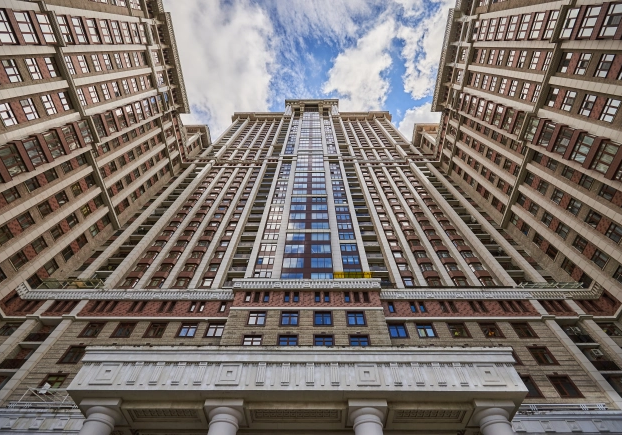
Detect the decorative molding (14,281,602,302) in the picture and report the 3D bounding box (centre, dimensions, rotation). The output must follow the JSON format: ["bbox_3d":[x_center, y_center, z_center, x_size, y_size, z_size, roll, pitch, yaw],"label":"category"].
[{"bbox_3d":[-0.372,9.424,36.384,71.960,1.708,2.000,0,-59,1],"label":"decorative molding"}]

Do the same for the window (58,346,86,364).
[{"bbox_3d":[-26.695,15.509,32.660,2.150,2.120,0.220,0,-59,0],"label":"window"}]

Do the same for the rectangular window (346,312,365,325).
[{"bbox_3d":[5.071,11.247,32.035,1.882,2.059,0.200,0,-59,1],"label":"rectangular window"}]

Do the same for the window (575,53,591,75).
[{"bbox_3d":[34.184,-19.143,36.245,0.200,1.745,2.270,0,-59,1],"label":"window"}]

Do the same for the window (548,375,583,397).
[{"bbox_3d":[24.095,16.055,27.469,1.918,2.030,0.200,0,-59,1],"label":"window"}]

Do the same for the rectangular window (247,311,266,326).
[{"bbox_3d":[-5.997,11.285,32.137,1.877,2.067,0.200,0,-59,1],"label":"rectangular window"}]

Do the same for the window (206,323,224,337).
[{"bbox_3d":[-11.661,13.821,35.393,2.150,2.120,0.220,0,-59,0],"label":"window"}]

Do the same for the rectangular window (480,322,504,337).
[{"bbox_3d":[22.027,13.791,35.273,2.150,2.120,0.220,0,-59,0],"label":"rectangular window"}]

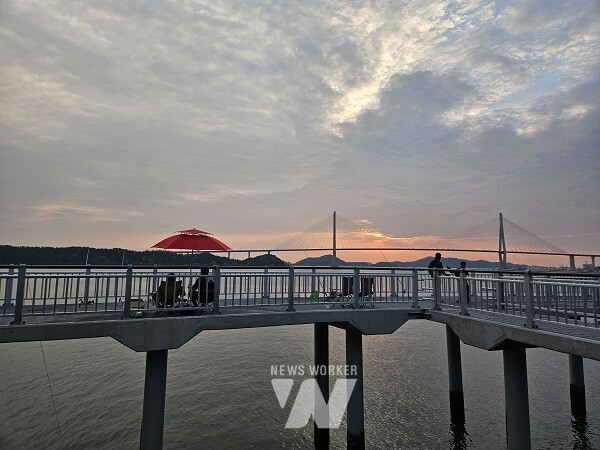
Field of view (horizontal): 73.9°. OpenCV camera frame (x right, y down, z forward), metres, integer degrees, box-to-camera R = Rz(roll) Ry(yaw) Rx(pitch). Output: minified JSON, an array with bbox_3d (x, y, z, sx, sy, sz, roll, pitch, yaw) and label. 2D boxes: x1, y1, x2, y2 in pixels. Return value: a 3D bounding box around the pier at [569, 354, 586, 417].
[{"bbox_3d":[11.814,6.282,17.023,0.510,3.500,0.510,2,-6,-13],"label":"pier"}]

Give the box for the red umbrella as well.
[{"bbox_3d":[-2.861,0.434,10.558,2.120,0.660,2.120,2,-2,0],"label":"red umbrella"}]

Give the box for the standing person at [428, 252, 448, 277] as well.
[{"bbox_3d":[4.887,1.851,14.039,0.620,1.720,0.500,0,-6,7],"label":"standing person"}]

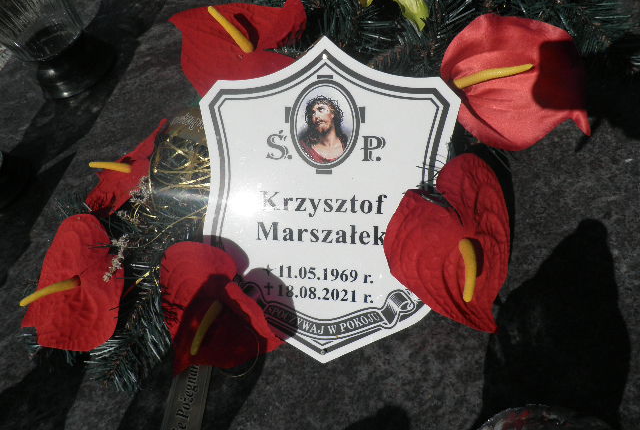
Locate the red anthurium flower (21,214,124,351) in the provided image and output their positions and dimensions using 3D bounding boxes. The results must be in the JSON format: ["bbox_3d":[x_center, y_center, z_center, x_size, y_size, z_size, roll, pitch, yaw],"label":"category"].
[{"bbox_3d":[-0.226,0.063,0.410,0.108,0.055,0.118,-18,77,26],"label":"red anthurium flower"}]

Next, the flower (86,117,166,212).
[{"bbox_3d":[-0.185,-0.046,0.430,0.110,0.050,0.105,-52,36,0],"label":"flower"}]

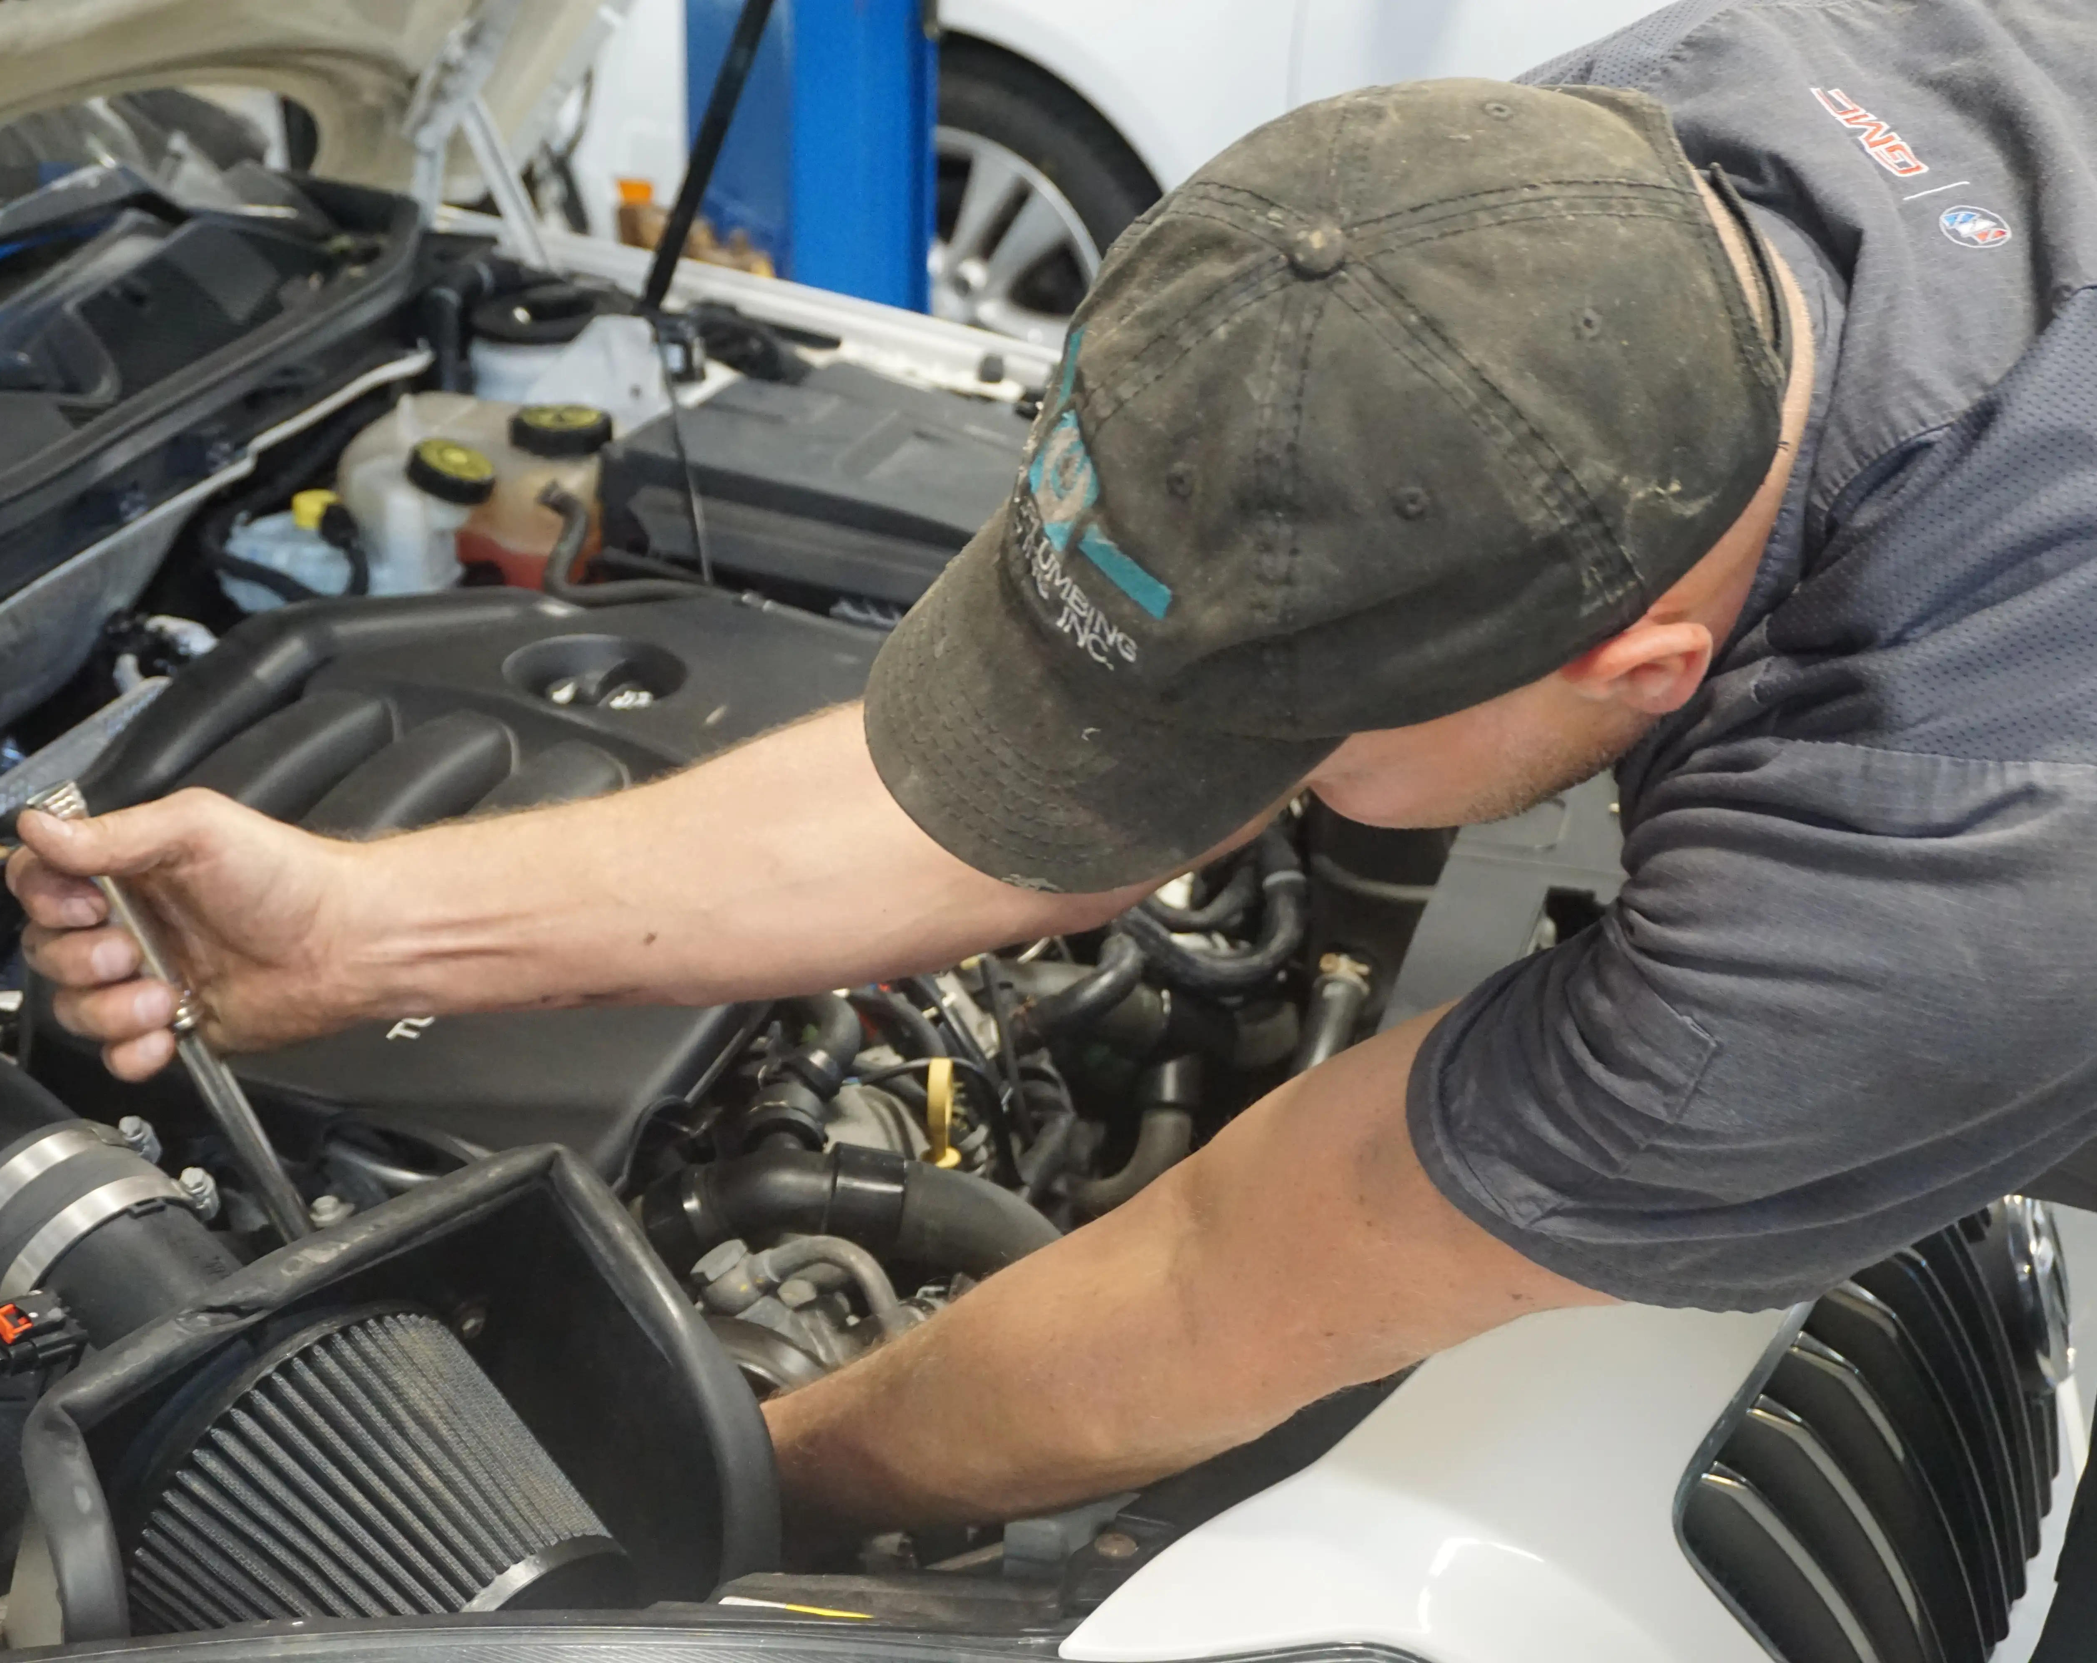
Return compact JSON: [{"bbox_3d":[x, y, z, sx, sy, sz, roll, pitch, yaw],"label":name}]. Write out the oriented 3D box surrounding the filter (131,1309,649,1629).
[{"bbox_3d":[-0.234,0.268,1.182,0.140,0.162,0.162,34,37,25],"label":"filter"}]

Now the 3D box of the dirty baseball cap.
[{"bbox_3d":[0.055,-0.100,0.888,0.272,0.163,0.172,-23,65,11],"label":"dirty baseball cap"}]

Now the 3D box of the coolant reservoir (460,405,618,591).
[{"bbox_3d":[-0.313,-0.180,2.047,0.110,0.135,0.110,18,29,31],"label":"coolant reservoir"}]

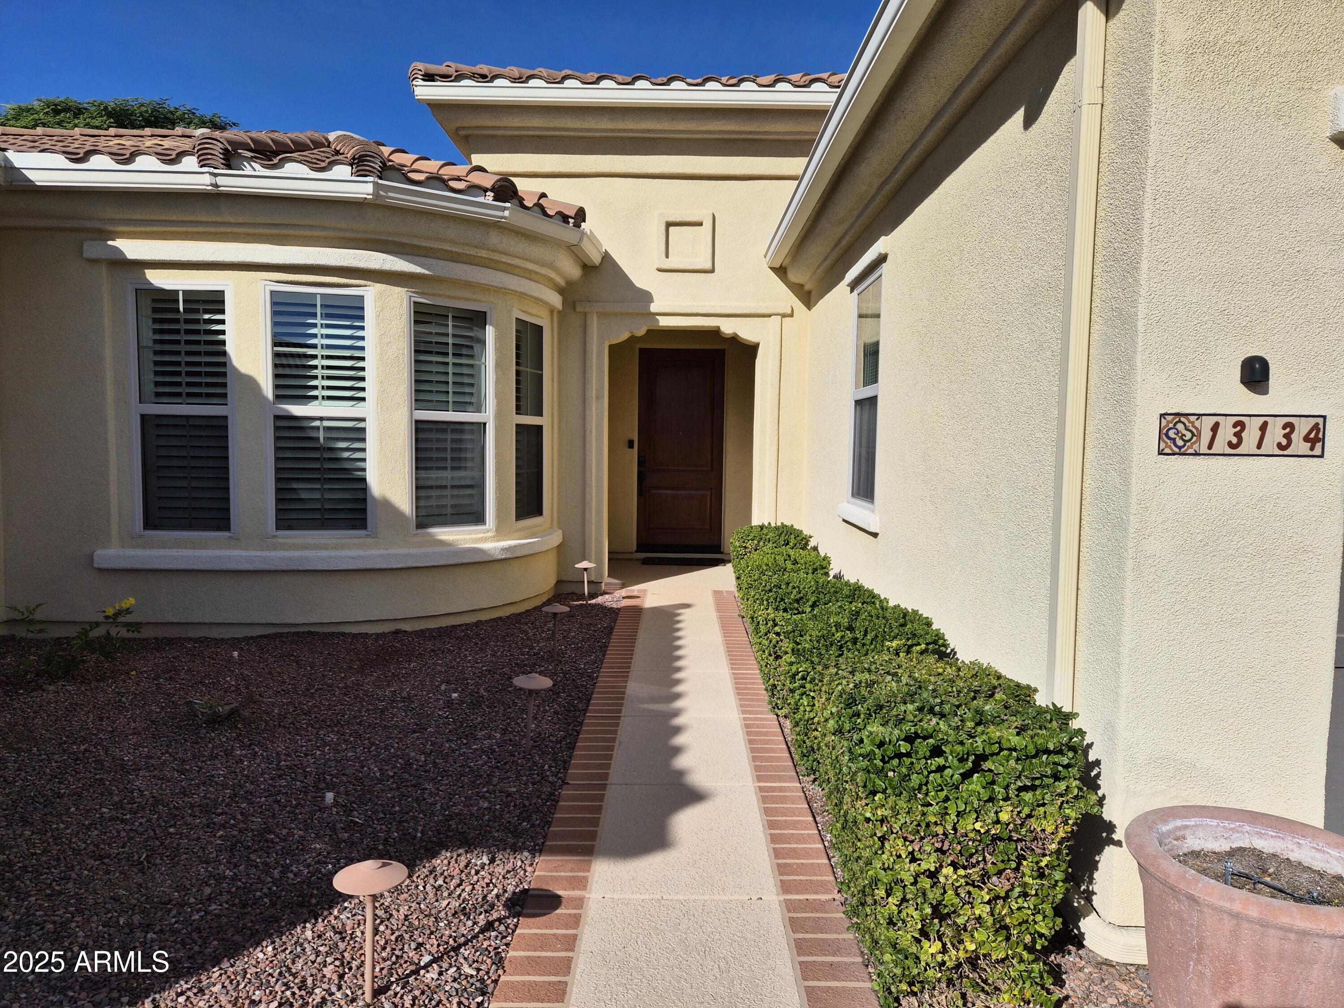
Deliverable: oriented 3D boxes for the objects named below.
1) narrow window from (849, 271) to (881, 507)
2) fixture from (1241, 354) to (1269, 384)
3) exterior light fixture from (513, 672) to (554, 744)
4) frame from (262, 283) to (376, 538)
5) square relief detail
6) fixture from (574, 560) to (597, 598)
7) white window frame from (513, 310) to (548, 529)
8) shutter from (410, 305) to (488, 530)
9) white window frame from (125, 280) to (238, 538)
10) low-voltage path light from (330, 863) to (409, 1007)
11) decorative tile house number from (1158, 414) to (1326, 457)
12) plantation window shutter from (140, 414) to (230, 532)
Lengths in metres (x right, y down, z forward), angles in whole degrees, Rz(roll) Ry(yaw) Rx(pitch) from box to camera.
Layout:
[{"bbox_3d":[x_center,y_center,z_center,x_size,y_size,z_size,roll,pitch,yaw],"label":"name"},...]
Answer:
[{"bbox_3d":[1.296,-0.725,5.963,0.070,1.480,0.840,1,4,0],"label":"narrow window"},{"bbox_3d":[1.564,-0.357,2.373,0.068,0.074,0.050,1,4,0],"label":"fixture"},{"bbox_3d":[-0.678,1.004,4.306,0.194,0.374,0.194,1,4,0],"label":"exterior light fixture"},{"bbox_3d":[-2.579,-0.660,6.574,0.680,1.760,0.060,0,4,-11],"label":"frame"},{"bbox_3d":[0.121,-2.466,8.403,0.536,0.535,0.060,1,4,0],"label":"square relief detail"},{"bbox_3d":[-0.761,0.683,7.899,0.190,0.365,0.190,1,4,0],"label":"fixture"},{"bbox_3d":[-1.258,-0.723,7.919,0.090,1.830,0.750,2,4,13],"label":"white window frame"},{"bbox_3d":[-1.736,-0.677,7.019,0.060,1.722,0.671,5,6,44],"label":"shutter"},{"bbox_3d":[-3.514,-0.660,6.432,0.755,1.830,0.090,1,4,1],"label":"white window frame"},{"bbox_3d":[-0.810,1.152,2.397,0.202,0.392,0.202,1,4,0],"label":"low-voltage path light"},{"bbox_3d":[1.617,-0.193,2.530,0.472,0.119,0.015,1,4,0],"label":"decorative tile house number"},{"bbox_3d":[-3.507,-0.226,6.452,0.640,0.850,0.060,1,4,-2],"label":"plantation window shutter"}]

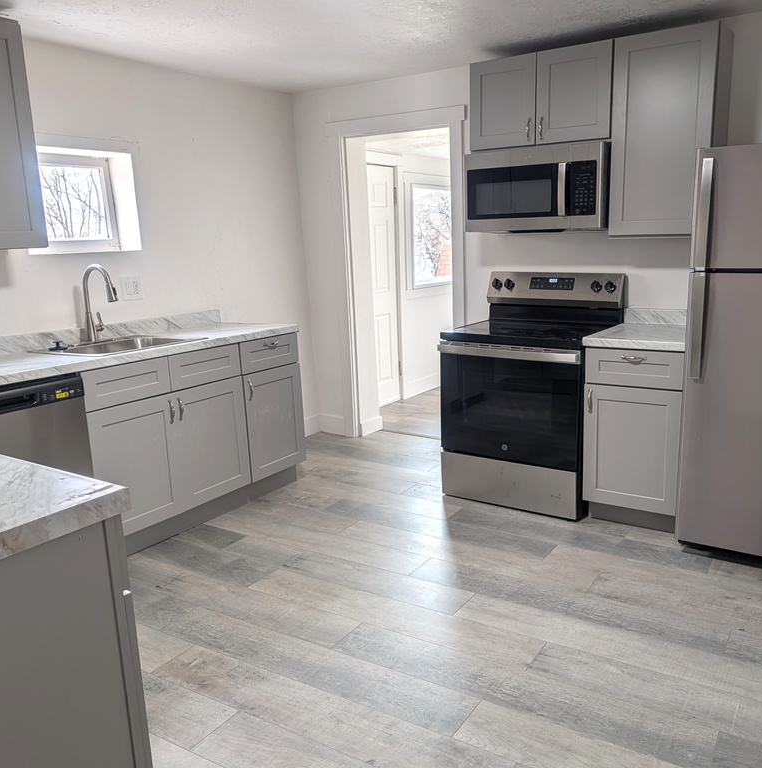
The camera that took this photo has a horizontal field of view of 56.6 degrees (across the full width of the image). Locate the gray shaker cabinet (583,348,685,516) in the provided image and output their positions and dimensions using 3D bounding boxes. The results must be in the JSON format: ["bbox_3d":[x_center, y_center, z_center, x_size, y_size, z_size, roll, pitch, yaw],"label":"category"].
[{"bbox_3d":[1.347,0.214,3.558,0.453,0.880,0.632,7,15,34],"label":"gray shaker cabinet"}]

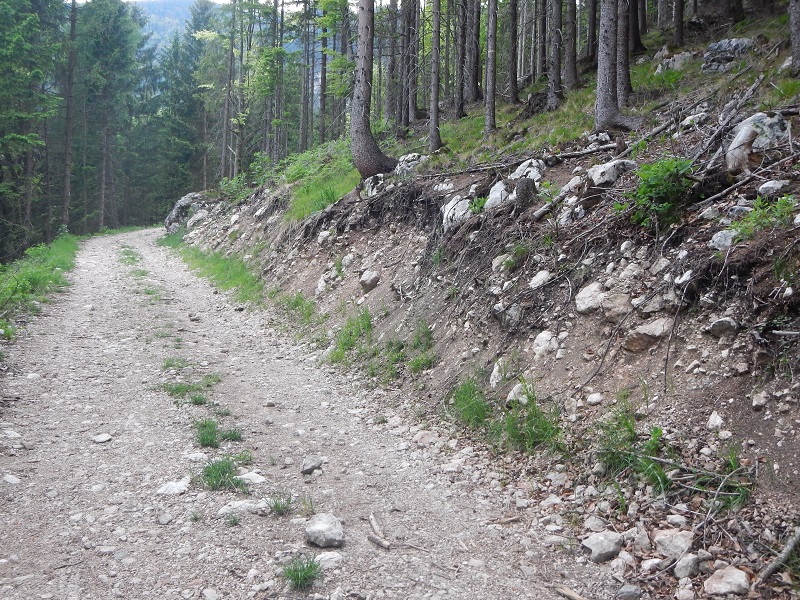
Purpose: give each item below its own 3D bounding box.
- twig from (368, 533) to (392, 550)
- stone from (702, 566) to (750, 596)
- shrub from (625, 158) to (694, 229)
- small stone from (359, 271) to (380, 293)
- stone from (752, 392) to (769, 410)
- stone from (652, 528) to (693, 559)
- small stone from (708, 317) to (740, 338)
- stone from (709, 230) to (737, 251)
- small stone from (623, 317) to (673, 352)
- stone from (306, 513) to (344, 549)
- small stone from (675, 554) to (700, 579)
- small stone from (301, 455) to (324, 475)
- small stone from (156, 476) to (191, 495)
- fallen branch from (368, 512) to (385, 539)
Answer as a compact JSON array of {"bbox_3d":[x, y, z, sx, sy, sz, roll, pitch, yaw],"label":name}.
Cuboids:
[{"bbox_3d":[-0.093,1.100,3.790,0.030,0.028,0.140,-5,9,-43],"label":"twig"},{"bbox_3d":[1.372,1.177,3.489,0.177,0.096,0.124,2,1,22],"label":"stone"},{"bbox_3d":[1.842,-0.752,5.930,0.480,0.480,0.430,1,0,17],"label":"shrub"},{"bbox_3d":[-0.404,-0.248,11.290,0.264,0.304,0.211,1,1,-2],"label":"small stone"},{"bbox_3d":[1.863,0.525,4.300,0.080,0.080,0.075,2,2,17],"label":"stone"},{"bbox_3d":[1.256,1.117,3.816,0.172,0.106,0.129,2,1,19],"label":"stone"},{"bbox_3d":[1.847,0.157,4.750,0.165,0.115,0.130,2,2,17],"label":"small stone"},{"bbox_3d":[2.023,-0.373,5.220,0.175,0.120,0.140,1,0,21],"label":"stone"},{"bbox_3d":[1.476,0.206,4.960,0.290,0.170,0.200,1,0,17],"label":"small stone"},{"bbox_3d":[-0.340,1.039,3.750,0.165,0.130,0.140,1,2,0],"label":"stone"},{"bbox_3d":[1.265,1.173,3.664,0.102,0.092,0.091,2,1,20],"label":"small stone"},{"bbox_3d":[-0.507,0.947,4.790,0.120,0.070,0.105,1,0,-6],"label":"small stone"},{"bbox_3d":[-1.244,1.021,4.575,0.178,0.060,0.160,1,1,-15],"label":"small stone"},{"bbox_3d":[-0.104,1.060,3.910,0.025,0.025,0.271,1,8,-15],"label":"fallen branch"}]

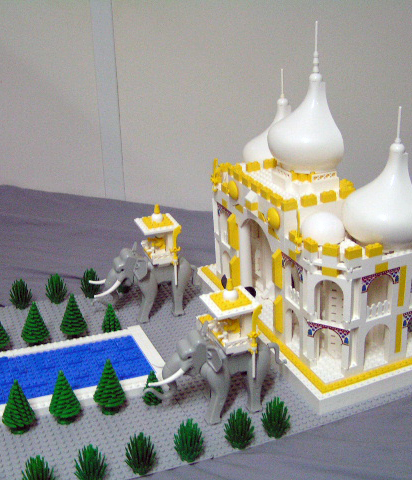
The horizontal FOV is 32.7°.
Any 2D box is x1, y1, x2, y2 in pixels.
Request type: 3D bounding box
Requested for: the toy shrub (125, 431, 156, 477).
[{"bbox_3d":[-0.063,0.204,0.674,0.030,0.044,0.030,1,23,0],"label":"toy shrub"}]

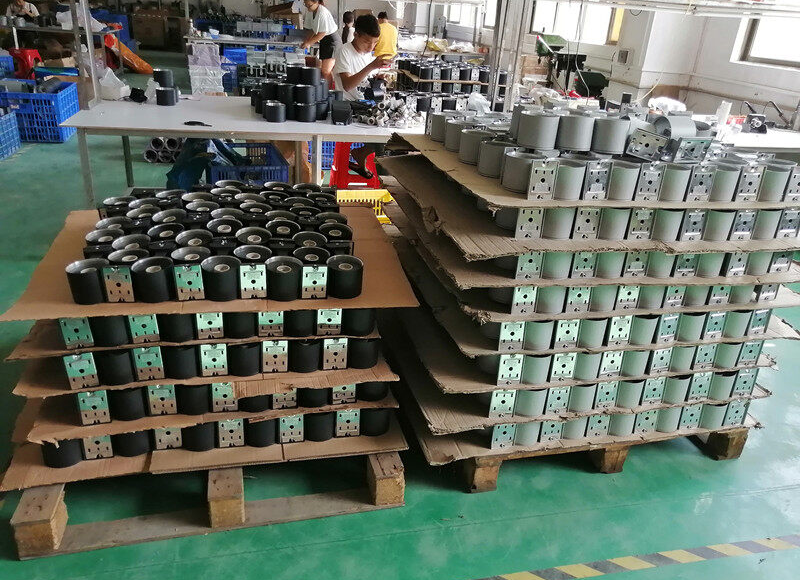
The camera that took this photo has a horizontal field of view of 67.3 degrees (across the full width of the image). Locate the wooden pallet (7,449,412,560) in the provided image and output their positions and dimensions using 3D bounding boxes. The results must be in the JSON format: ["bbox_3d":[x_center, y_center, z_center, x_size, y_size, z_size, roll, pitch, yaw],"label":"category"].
[{"bbox_3d":[-0.657,0.447,2.289,1.121,0.137,1.100,-3,25,-14],"label":"wooden pallet"}]

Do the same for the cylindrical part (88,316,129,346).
[{"bbox_3d":[-0.895,0.101,1.875,0.123,0.105,0.123,-2,26,-13],"label":"cylindrical part"}]

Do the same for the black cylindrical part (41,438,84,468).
[{"bbox_3d":[-1.054,0.474,1.863,0.109,0.103,0.109,-3,25,-14],"label":"black cylindrical part"}]

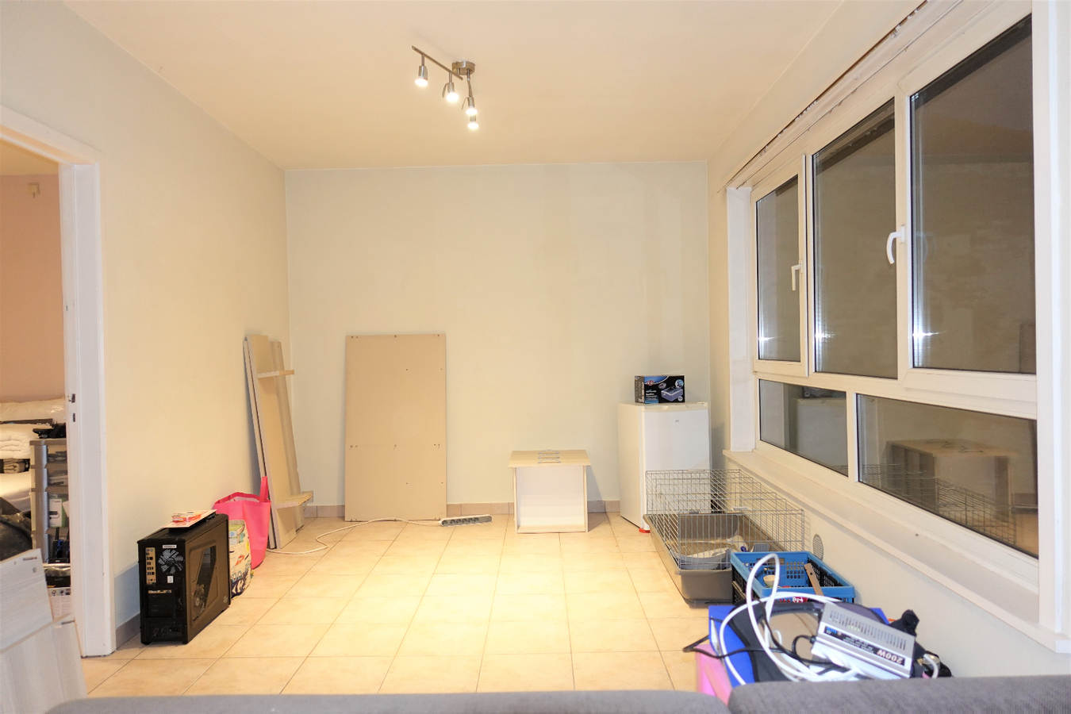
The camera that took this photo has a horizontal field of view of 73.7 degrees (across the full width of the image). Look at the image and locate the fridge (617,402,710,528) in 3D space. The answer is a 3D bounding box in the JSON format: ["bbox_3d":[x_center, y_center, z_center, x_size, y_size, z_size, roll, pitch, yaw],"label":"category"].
[{"bbox_3d":[0.876,0.728,4.870,0.466,0.814,0.432,-1,1,-15],"label":"fridge"}]

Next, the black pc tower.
[{"bbox_3d":[-1.566,0.985,3.214,0.200,0.432,0.442,-1,1,0],"label":"black pc tower"}]

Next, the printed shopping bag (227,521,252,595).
[{"bbox_3d":[-1.642,1.036,3.692,0.228,0.324,0.360,-1,1,0],"label":"printed shopping bag"}]

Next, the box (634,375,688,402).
[{"bbox_3d":[0.850,0.220,4.891,0.291,0.181,0.166,-1,1,-15],"label":"box"}]

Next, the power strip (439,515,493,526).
[{"bbox_3d":[-0.478,1.134,4.974,0.353,0.055,0.043,-1,1,-16],"label":"power strip"}]

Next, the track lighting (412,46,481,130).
[{"bbox_3d":[-0.395,-1.268,3.345,0.157,0.218,0.780,-1,1,15],"label":"track lighting"}]

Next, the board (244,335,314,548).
[{"bbox_3d":[-1.630,0.524,4.696,0.192,1.332,0.660,-7,1,0],"label":"board"}]

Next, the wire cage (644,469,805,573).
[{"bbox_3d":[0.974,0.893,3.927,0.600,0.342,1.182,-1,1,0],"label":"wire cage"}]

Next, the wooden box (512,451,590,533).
[{"bbox_3d":[0.104,0.916,4.929,0.538,0.468,0.546,-1,1,0],"label":"wooden box"}]

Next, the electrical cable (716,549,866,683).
[{"bbox_3d":[0.494,0.501,1.422,0.260,0.180,0.320,-1,1,0],"label":"electrical cable"}]

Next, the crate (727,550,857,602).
[{"bbox_3d":[1.083,1.028,3.063,0.358,0.240,0.486,-1,1,0],"label":"crate"}]

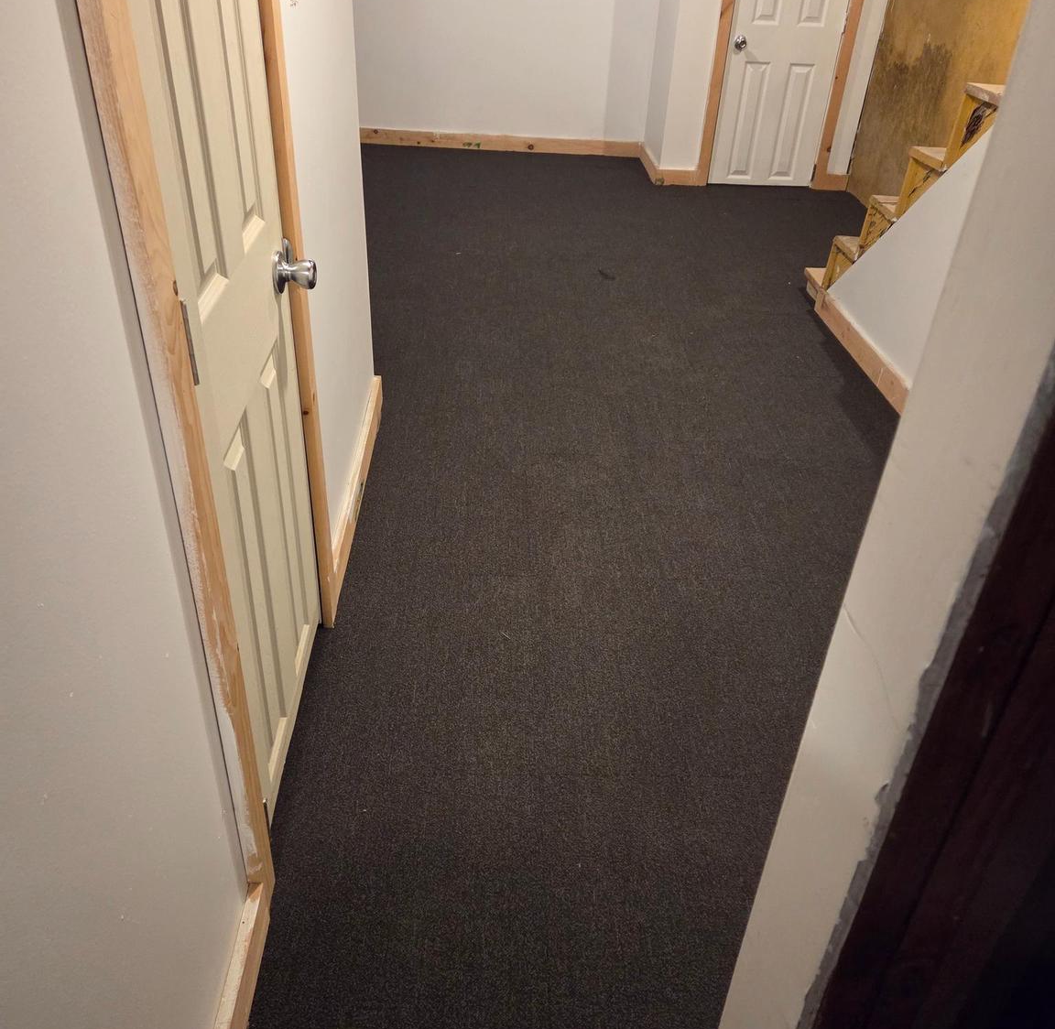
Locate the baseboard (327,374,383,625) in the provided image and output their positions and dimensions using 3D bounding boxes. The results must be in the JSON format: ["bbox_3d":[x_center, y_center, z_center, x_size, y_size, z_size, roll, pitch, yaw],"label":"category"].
[{"bbox_3d":[-0.464,-0.097,2.559,0.020,0.093,1.095,1,34,-3],"label":"baseboard"}]

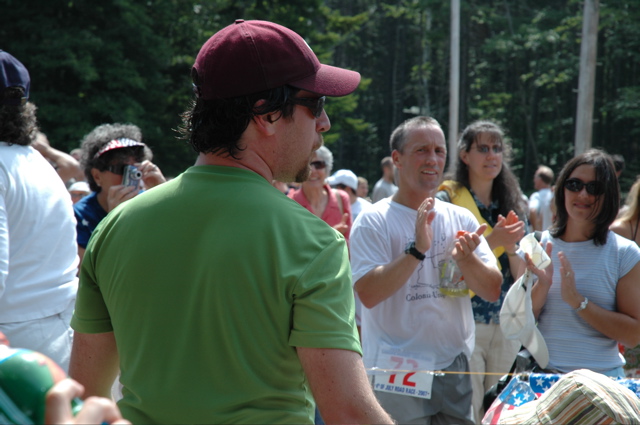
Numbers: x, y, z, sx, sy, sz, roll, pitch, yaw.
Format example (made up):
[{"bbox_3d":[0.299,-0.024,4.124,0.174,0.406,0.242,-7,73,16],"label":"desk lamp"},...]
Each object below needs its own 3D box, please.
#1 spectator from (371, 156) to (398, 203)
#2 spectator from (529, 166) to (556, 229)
[{"bbox_3d":[0.636,0.360,17.810,0.330,1.780,0.500,1,1,-30],"label":"spectator"},{"bbox_3d":[2.111,0.426,17.610,0.330,1.750,0.500,2,1,41],"label":"spectator"}]

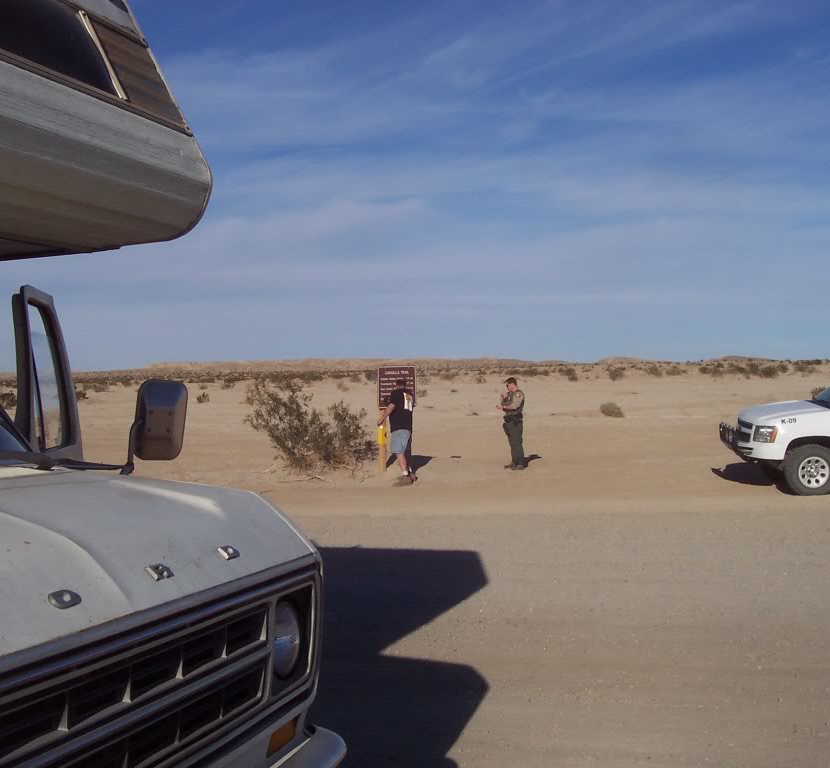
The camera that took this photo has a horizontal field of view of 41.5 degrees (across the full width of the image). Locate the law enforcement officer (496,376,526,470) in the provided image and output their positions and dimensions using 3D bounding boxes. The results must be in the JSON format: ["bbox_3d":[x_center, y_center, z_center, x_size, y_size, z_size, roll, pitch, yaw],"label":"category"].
[{"bbox_3d":[1.832,0.762,21.000,0.470,1.770,0.520,-1,1,-30],"label":"law enforcement officer"}]

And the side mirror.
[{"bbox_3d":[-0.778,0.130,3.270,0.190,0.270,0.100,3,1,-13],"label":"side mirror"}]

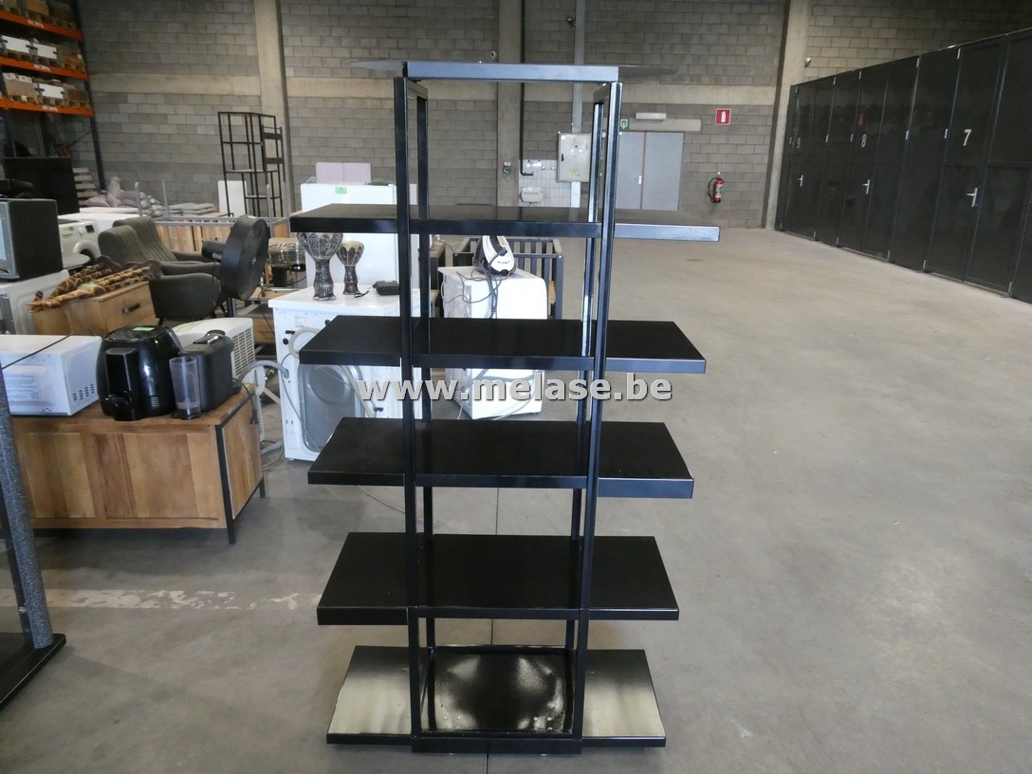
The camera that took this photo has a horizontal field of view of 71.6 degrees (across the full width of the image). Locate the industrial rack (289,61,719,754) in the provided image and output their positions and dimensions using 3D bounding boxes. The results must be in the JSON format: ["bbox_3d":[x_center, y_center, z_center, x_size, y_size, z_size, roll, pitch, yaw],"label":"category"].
[{"bbox_3d":[-0.033,0.128,1.849,0.911,1.727,0.372,1,18,0],"label":"industrial rack"}]

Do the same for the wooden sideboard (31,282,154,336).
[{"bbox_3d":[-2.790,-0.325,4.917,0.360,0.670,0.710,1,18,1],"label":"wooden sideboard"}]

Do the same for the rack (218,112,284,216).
[{"bbox_3d":[-3.401,-2.476,9.309,0.380,2.000,0.890,0,18,-2],"label":"rack"}]

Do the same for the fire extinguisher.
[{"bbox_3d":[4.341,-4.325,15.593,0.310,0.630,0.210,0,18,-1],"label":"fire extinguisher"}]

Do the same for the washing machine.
[{"bbox_3d":[-0.869,-0.073,3.829,0.600,0.850,0.540,5,18,11],"label":"washing machine"}]

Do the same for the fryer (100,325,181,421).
[{"bbox_3d":[-1.547,-0.075,2.981,0.290,0.330,0.370,2,18,4],"label":"fryer"}]

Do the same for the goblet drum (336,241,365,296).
[{"bbox_3d":[-0.894,-0.640,3.854,0.155,0.270,0.155,0,18,-1],"label":"goblet drum"}]

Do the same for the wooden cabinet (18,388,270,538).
[{"bbox_3d":[-1.867,0.330,3.147,1.360,0.550,0.450,0,18,-1],"label":"wooden cabinet"}]

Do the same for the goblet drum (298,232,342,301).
[{"bbox_3d":[-1.008,-0.649,3.703,0.237,0.380,0.237,0,18,-1],"label":"goblet drum"}]

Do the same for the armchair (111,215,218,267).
[{"bbox_3d":[-3.303,-1.227,7.194,0.960,0.950,0.760,2,18,4],"label":"armchair"}]

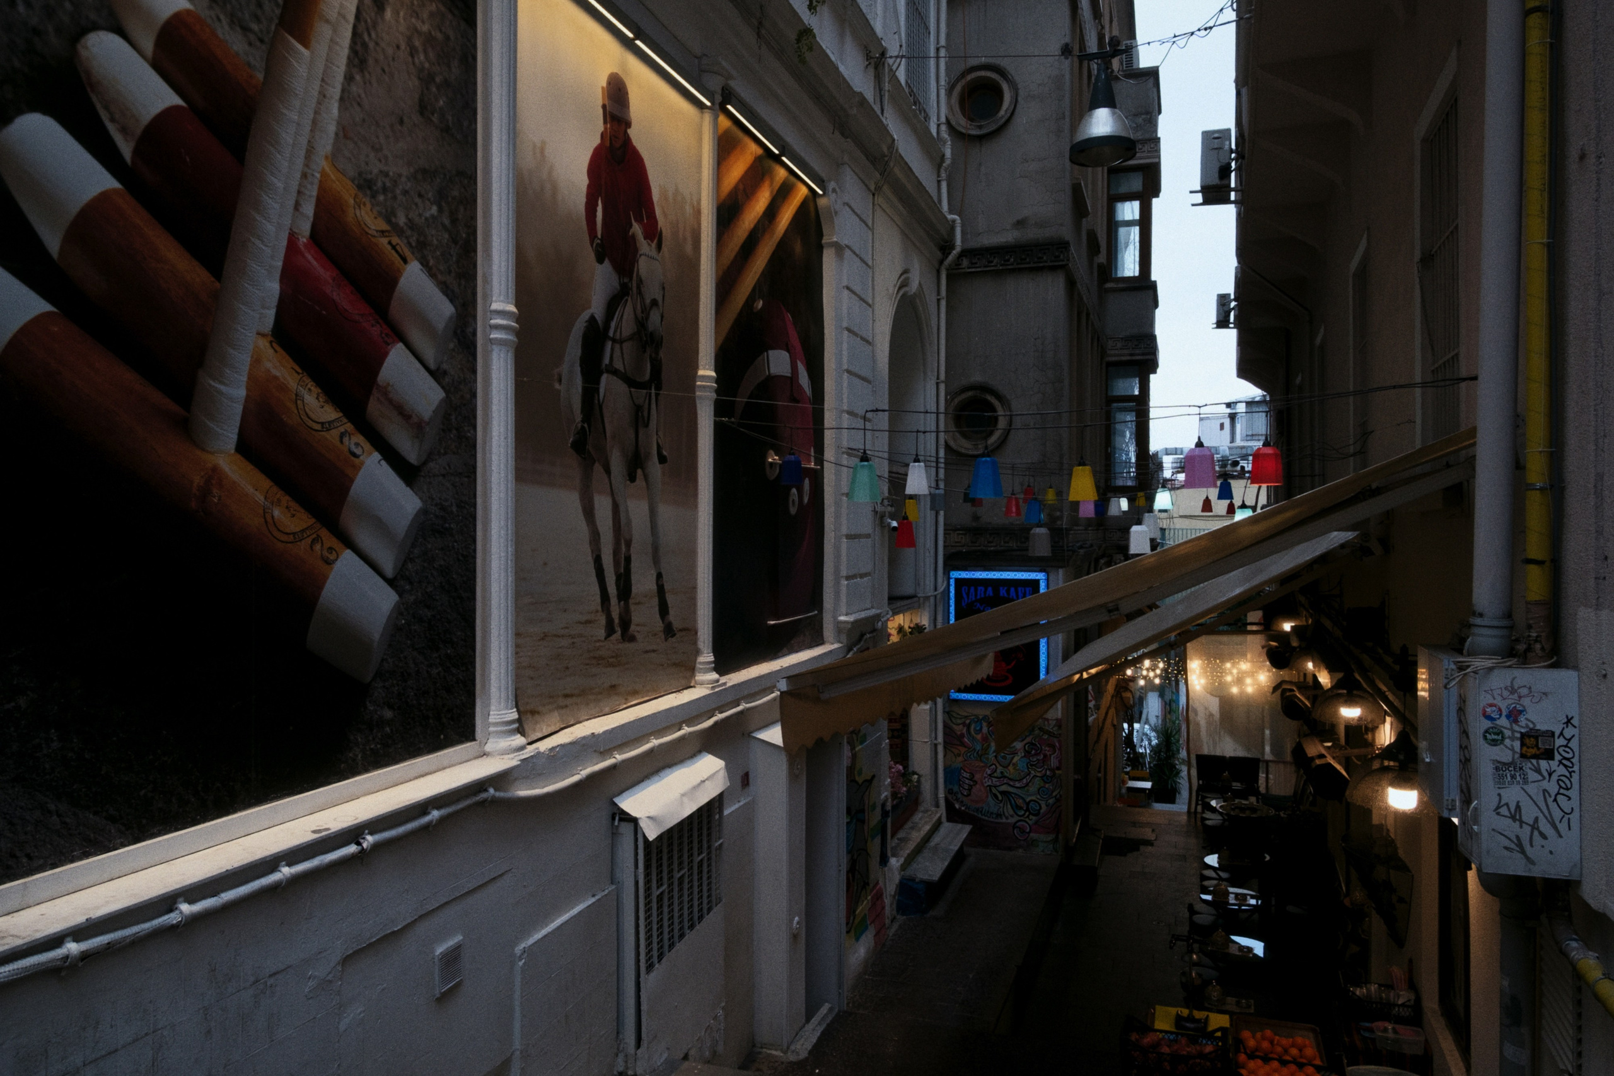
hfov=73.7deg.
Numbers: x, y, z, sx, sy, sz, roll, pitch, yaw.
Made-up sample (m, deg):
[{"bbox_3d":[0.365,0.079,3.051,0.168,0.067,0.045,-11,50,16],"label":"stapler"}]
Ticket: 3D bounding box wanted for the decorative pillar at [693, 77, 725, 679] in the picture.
[{"bbox_3d":[-0.649,-1.078,7.100,0.170,4.100,0.170,1,1,19],"label":"decorative pillar"}]

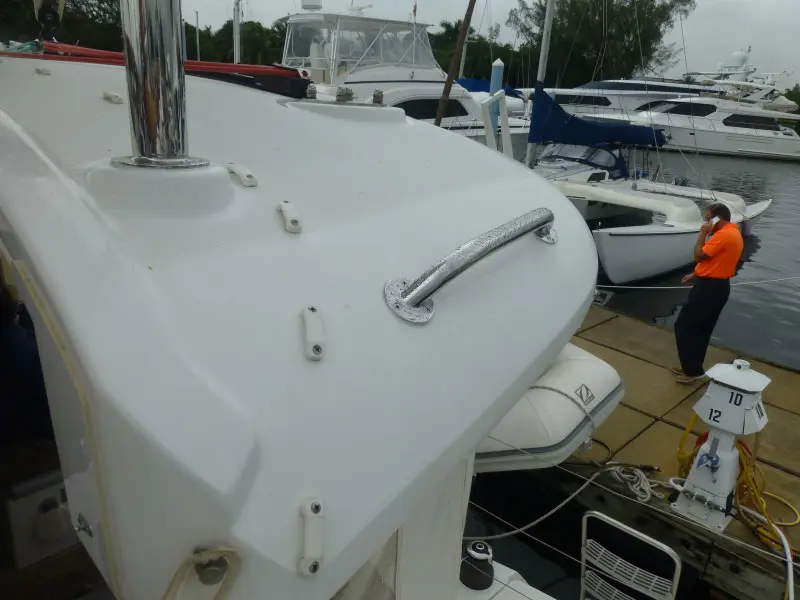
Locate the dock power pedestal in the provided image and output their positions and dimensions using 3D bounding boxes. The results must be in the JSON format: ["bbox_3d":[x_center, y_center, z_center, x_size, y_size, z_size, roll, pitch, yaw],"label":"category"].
[{"bbox_3d":[2.075,0.892,3.570,0.340,1.100,0.380,-17,27,-41],"label":"dock power pedestal"}]

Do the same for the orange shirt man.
[{"bbox_3d":[2.933,-0.046,5.280,0.500,1.720,0.520,13,23,26],"label":"orange shirt man"}]

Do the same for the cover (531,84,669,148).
[{"bbox_3d":[4.824,-4.230,12.989,4.544,1.285,0.450,-9,23,-28],"label":"cover"}]

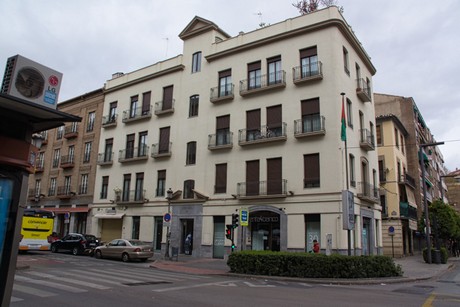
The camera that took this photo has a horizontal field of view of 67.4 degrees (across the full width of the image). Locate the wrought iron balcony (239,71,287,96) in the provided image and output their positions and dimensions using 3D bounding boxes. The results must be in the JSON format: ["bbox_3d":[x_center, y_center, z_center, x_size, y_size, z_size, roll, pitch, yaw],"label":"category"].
[{"bbox_3d":[2.329,-4.888,24.443,3.380,1.100,0.500,-7,-15,33],"label":"wrought iron balcony"}]

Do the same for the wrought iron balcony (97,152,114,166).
[{"bbox_3d":[-11.713,0.565,32.542,1.645,1.106,0.539,-7,-15,31],"label":"wrought iron balcony"}]

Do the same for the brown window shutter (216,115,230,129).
[{"bbox_3d":[-0.444,-2.375,26.461,1.225,0.965,0.100,-7,-15,31],"label":"brown window shutter"}]

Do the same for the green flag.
[{"bbox_3d":[5.973,-1.801,18.177,0.279,2.376,0.220,-7,-15,31],"label":"green flag"}]

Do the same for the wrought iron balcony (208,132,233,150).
[{"bbox_3d":[-0.659,-0.906,25.561,1.960,1.070,0.450,-7,-15,33],"label":"wrought iron balcony"}]

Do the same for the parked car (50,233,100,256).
[{"bbox_3d":[-12.406,7.329,27.959,4.500,1.600,1.830,-7,-15,32],"label":"parked car"}]

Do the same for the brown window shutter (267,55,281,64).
[{"bbox_3d":[3.258,-6.796,25.128,1.134,0.379,0.100,-7,-15,31],"label":"brown window shutter"}]

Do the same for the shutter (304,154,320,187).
[{"bbox_3d":[5.306,1.084,22.205,0.980,2.088,0.060,-7,-16,33],"label":"shutter"}]

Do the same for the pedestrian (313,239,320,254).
[{"bbox_3d":[4.831,5.648,19.218,0.380,1.580,0.480,-3,-14,18],"label":"pedestrian"}]

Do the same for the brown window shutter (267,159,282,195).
[{"bbox_3d":[3.000,1.535,22.808,1.110,2.450,0.100,-7,-15,33],"label":"brown window shutter"}]

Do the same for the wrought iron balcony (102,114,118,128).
[{"bbox_3d":[-11.920,-3.190,34.404,1.557,1.093,0.480,-7,-16,33],"label":"wrought iron balcony"}]

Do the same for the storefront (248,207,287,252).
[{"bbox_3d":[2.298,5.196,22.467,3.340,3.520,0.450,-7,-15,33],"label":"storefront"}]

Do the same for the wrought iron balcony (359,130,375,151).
[{"bbox_3d":[9.893,-0.908,24.807,0.490,1.155,2.065,-8,-16,35],"label":"wrought iron balcony"}]

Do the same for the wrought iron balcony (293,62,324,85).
[{"bbox_3d":[5.280,-5.428,23.385,1.925,1.023,0.480,-7,-16,33],"label":"wrought iron balcony"}]

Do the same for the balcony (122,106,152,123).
[{"bbox_3d":[-8.487,-3.570,31.515,3.450,0.980,0.450,-7,-15,33],"label":"balcony"}]

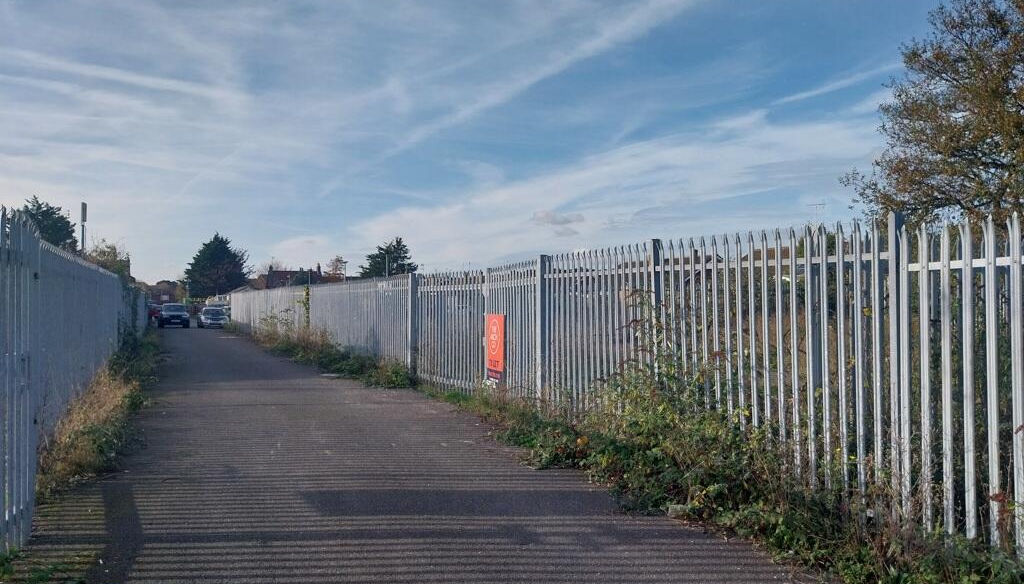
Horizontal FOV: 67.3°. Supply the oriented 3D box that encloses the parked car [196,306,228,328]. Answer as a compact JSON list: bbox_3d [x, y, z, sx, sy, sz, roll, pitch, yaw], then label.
[{"bbox_3d":[-20.500,1.700,52.800,1.790,1.460,4.300,0,-1,-26],"label":"parked car"}]

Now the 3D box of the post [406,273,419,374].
[{"bbox_3d":[-2.210,0.735,17.200,0.130,2.300,0.130,0,-1,-23],"label":"post"}]

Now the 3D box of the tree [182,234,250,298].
[{"bbox_3d":[-40.300,-2.350,105.000,8.400,11.000,8.400,0,-1,-21],"label":"tree"}]

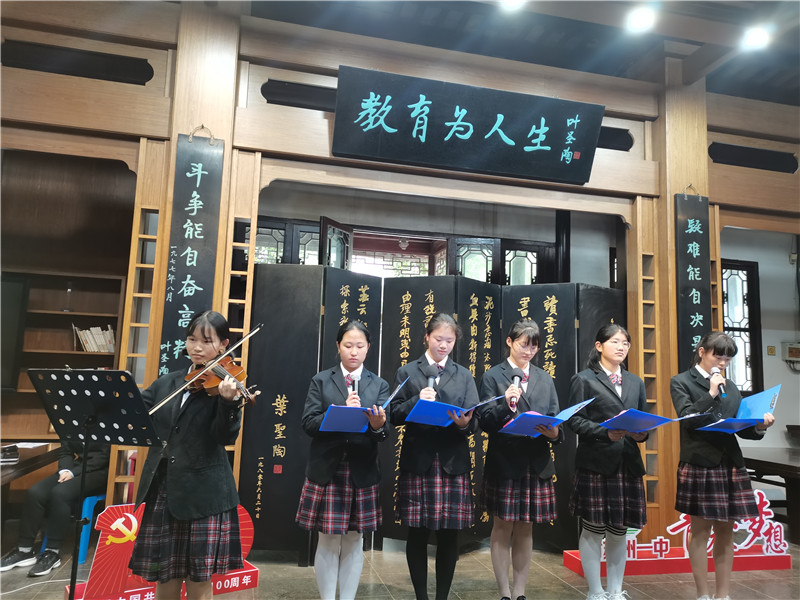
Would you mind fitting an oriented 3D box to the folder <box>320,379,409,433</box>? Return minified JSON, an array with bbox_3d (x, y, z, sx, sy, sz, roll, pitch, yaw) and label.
[{"bbox_3d":[-0.151,0.550,2.923,0.425,0.115,0.310,-17,-26,-27],"label":"folder"}]

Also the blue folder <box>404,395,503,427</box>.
[{"bbox_3d":[0.285,0.604,3.163,0.440,0.085,0.310,-1,-29,-16],"label":"blue folder"}]

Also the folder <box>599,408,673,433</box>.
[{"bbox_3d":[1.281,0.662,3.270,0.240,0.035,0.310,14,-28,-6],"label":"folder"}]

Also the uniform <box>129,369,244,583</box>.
[{"bbox_3d":[-0.930,0.745,2.620,0.470,0.860,0.360,1,-8,9],"label":"uniform"}]

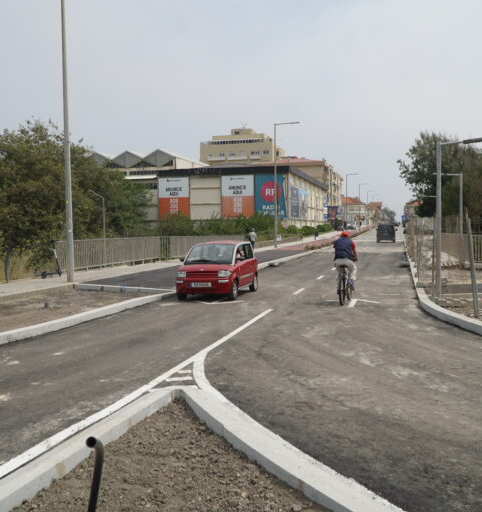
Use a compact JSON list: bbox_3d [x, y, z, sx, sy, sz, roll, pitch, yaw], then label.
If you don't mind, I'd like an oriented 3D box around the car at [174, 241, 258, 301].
[{"bbox_3d":[-0.507,0.326,14.767,1.450,1.420,2.750,0,3,16],"label":"car"}]

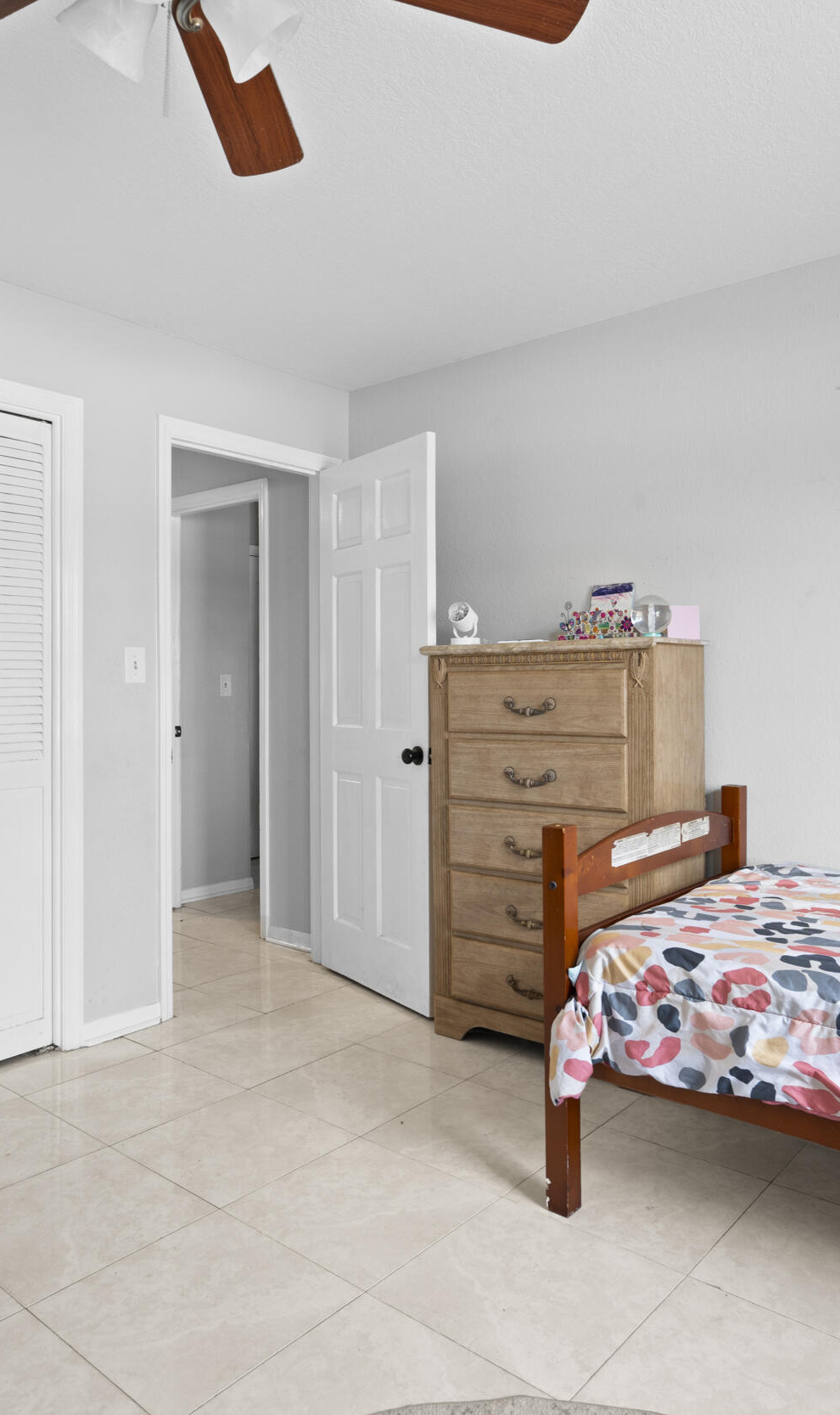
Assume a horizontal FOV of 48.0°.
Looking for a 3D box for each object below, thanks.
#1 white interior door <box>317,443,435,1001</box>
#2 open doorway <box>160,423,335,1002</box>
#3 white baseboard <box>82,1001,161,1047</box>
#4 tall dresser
[{"bbox_3d":[-0.172,0.054,3.599,0.037,2.043,0.747,-1,2,-36],"label":"white interior door"},{"bbox_3d":[-0.652,0.028,3.670,0.130,2.120,0.896,1,2,41],"label":"open doorway"},{"bbox_3d":[-0.998,1.065,3.186,0.018,0.078,0.288,1,2,41],"label":"white baseboard"},{"bbox_3d":[0.464,0.453,3.095,0.855,1.308,0.400,1,2,40],"label":"tall dresser"}]

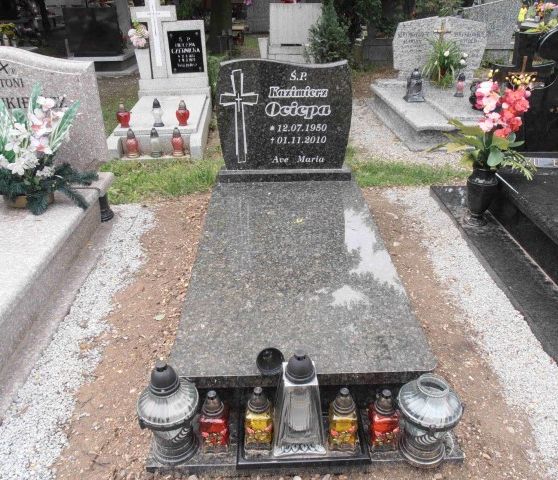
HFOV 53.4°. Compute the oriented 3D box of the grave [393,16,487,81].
[{"bbox_3d":[1.933,-2.312,6.675,1.120,0.740,0.160,-1,26,-1],"label":"grave"}]

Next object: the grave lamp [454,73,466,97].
[{"bbox_3d":[1.924,-1.645,5.886,0.115,0.245,0.115,-1,26,-1],"label":"grave lamp"}]

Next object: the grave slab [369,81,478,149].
[{"bbox_3d":[1.954,-1.403,5.870,1.660,0.240,2.350,-1,26,-1],"label":"grave slab"}]

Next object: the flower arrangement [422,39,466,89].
[{"bbox_3d":[1.875,-2.003,6.300,0.520,0.530,0.480,-1,26,-1],"label":"flower arrangement"}]

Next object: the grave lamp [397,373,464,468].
[{"bbox_3d":[0.456,0.545,1.695,0.195,0.265,0.195,-1,26,-1],"label":"grave lamp"}]

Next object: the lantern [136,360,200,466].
[{"bbox_3d":[-0.337,0.506,1.694,0.185,0.345,0.185,-1,26,-1],"label":"lantern"}]

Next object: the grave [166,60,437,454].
[{"bbox_3d":[0.053,-0.208,2.565,0.940,0.950,2.130,-1,26,-1],"label":"grave"}]

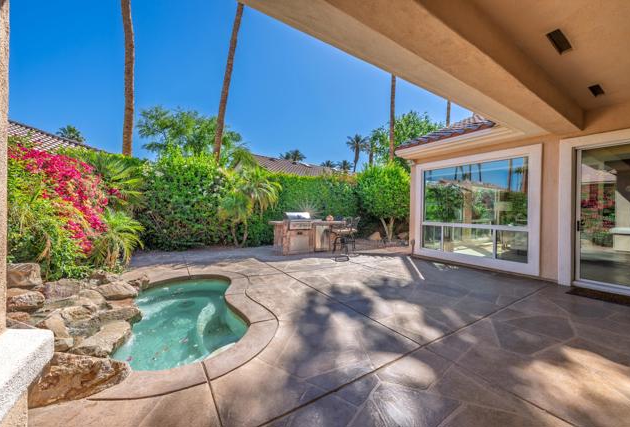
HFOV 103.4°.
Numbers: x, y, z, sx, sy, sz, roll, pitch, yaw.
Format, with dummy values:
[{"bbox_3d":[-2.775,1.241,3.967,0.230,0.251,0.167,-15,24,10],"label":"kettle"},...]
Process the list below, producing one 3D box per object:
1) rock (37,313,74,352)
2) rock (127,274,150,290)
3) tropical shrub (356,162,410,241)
[{"bbox_3d":[-2.270,1.049,2.190,0.250,0.240,0.250,1,0,44],"label":"rock"},{"bbox_3d":[-2.836,1.109,4.000,0.320,0.190,0.280,1,0,-36],"label":"rock"},{"bbox_3d":[2.900,-0.406,10.000,2.200,3.000,2.100,1,0,14],"label":"tropical shrub"}]

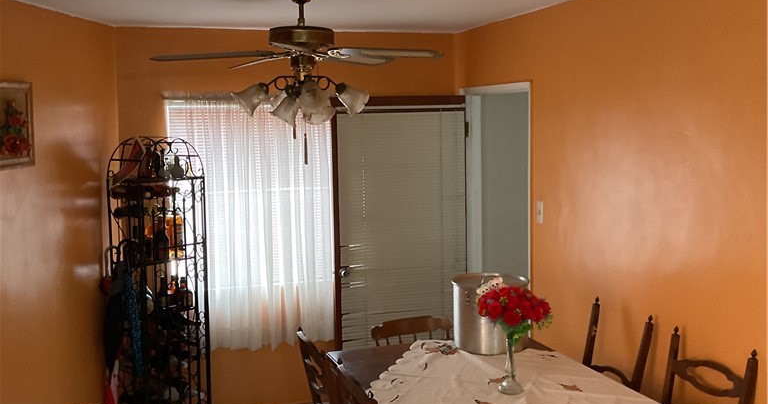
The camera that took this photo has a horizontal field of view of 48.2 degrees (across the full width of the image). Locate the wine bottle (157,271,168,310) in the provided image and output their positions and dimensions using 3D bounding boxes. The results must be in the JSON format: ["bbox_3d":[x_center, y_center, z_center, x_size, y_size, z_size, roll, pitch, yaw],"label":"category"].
[{"bbox_3d":[-1.295,0.531,5.037,0.068,0.201,0.068,5,8,43],"label":"wine bottle"}]

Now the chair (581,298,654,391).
[{"bbox_3d":[0.849,0.990,3.895,0.565,1.005,0.484,-3,6,-18],"label":"chair"}]

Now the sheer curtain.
[{"bbox_3d":[-0.808,0.148,5.412,1.052,1.627,0.079,-3,6,-18],"label":"sheer curtain"}]

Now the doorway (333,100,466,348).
[{"bbox_3d":[0.125,0.321,5.631,0.885,2.010,0.057,-3,6,-18],"label":"doorway"}]

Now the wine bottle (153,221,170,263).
[{"bbox_3d":[-1.298,0.219,5.007,0.085,0.270,0.085,5,8,43],"label":"wine bottle"}]

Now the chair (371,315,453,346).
[{"bbox_3d":[0.252,1.038,4.336,0.470,0.840,0.520,-3,6,-23],"label":"chair"}]

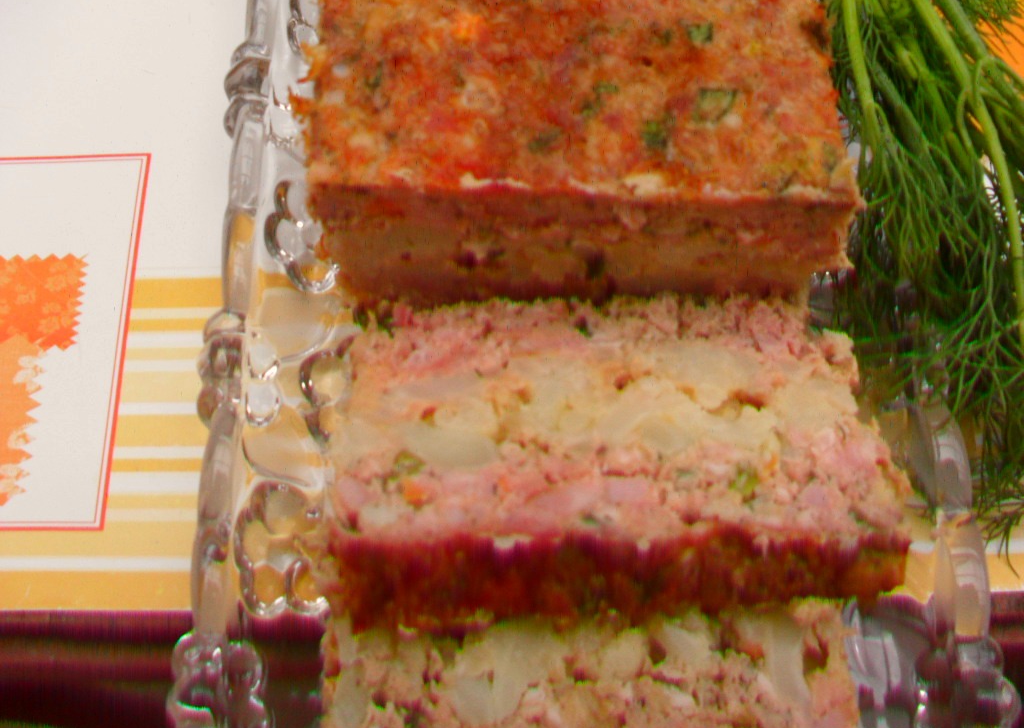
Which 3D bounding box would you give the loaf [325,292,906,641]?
[{"bbox_3d":[0.021,0.019,0.218,0.109,0.026,0.056,0,47,-2],"label":"loaf"}]

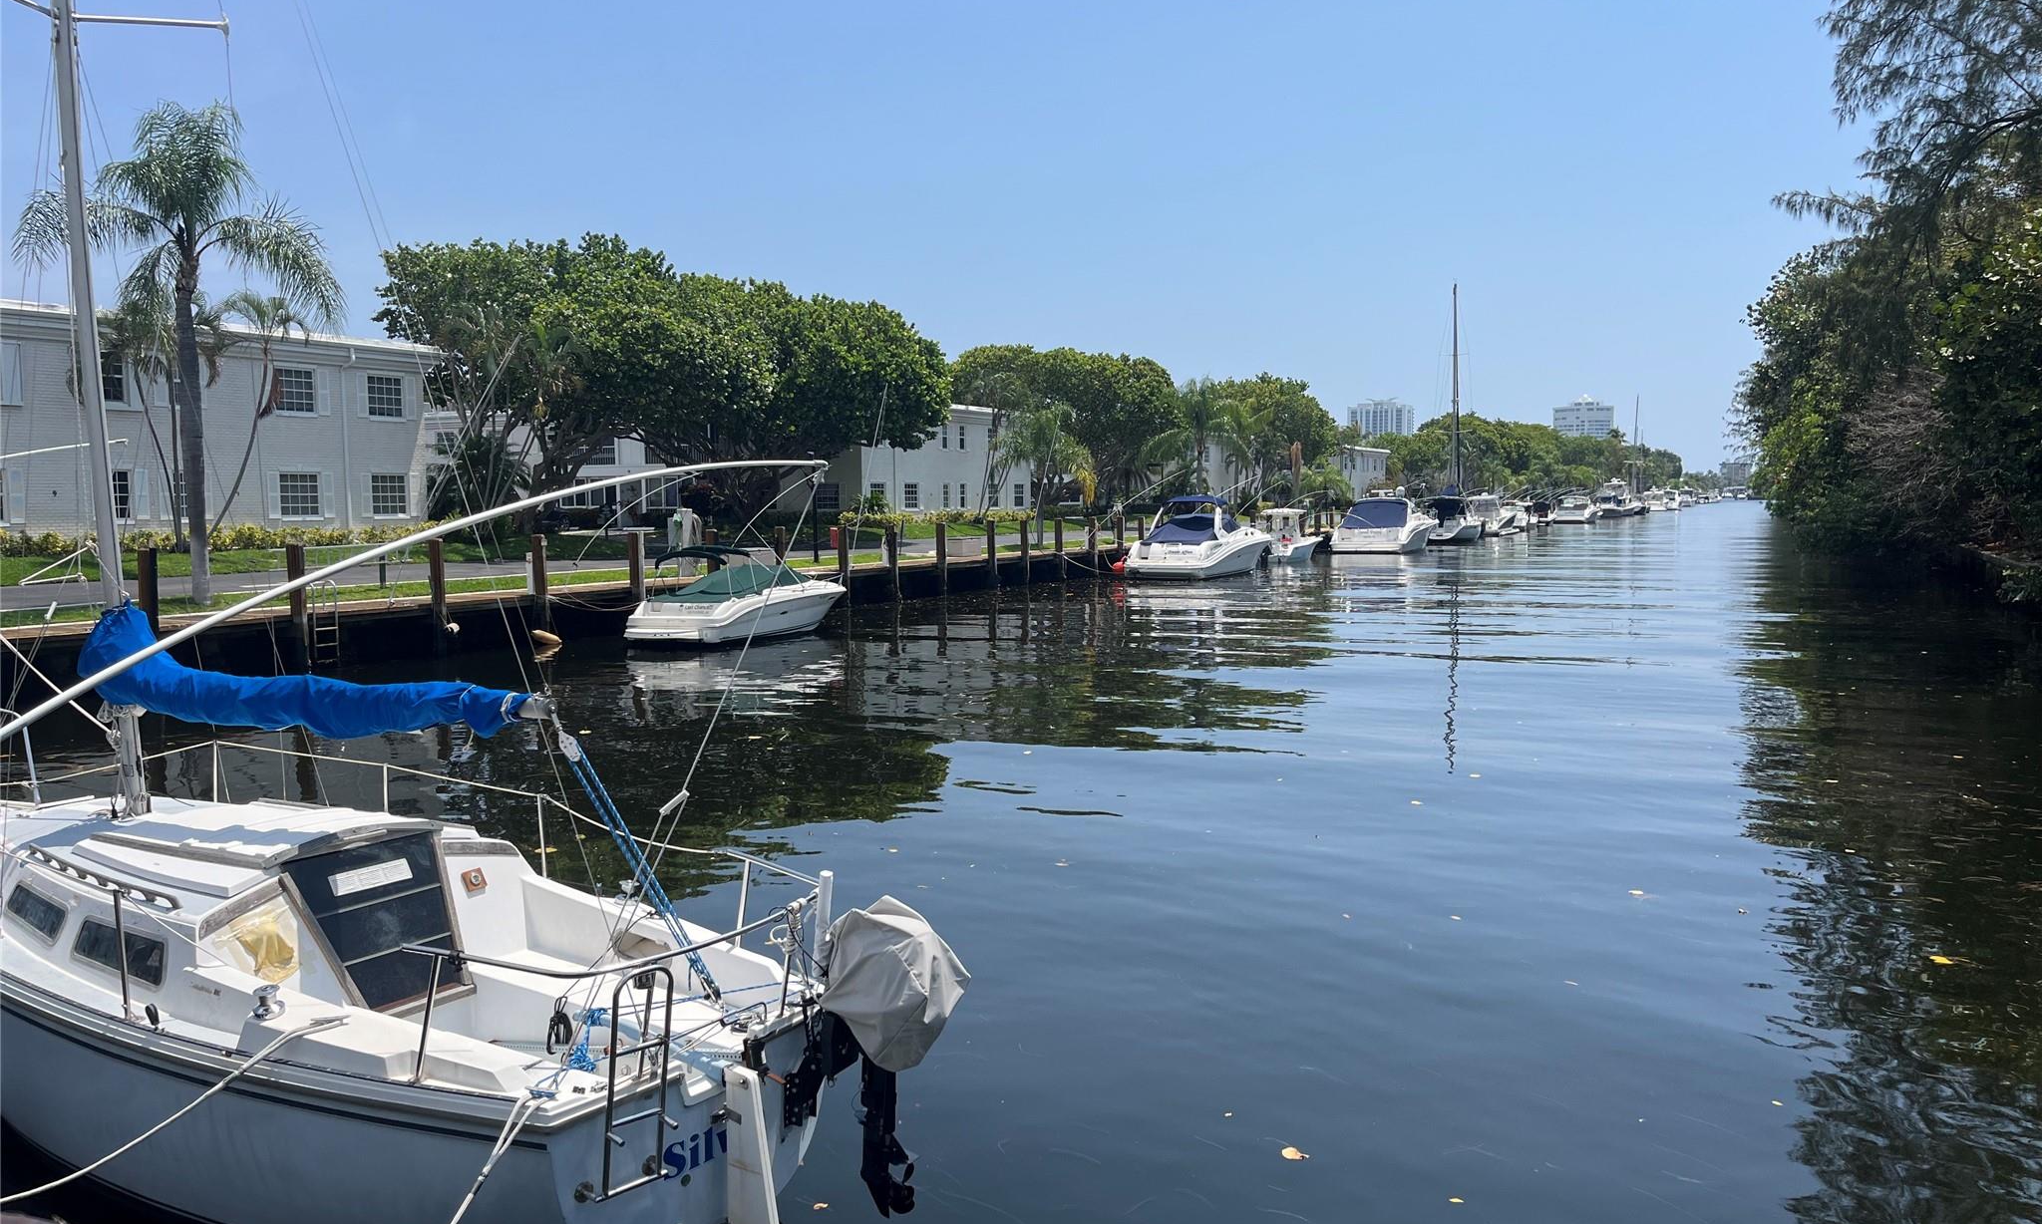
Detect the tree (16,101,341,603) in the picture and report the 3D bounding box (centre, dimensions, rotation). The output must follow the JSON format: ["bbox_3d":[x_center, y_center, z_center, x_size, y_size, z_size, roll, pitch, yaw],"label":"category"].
[{"bbox_3d":[-16.254,-5.100,29.997,5.900,9.800,5.800,0,4,0],"label":"tree"}]

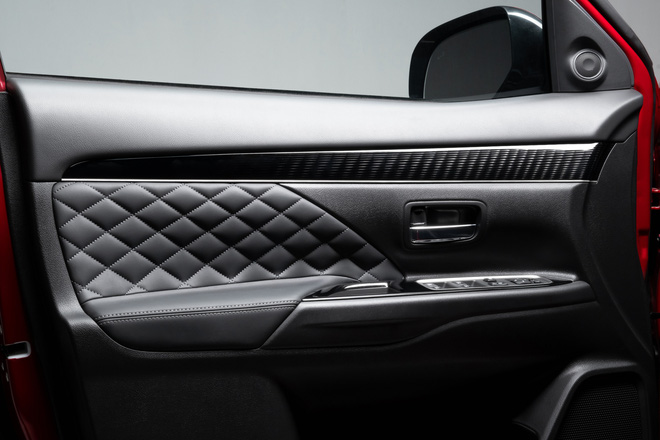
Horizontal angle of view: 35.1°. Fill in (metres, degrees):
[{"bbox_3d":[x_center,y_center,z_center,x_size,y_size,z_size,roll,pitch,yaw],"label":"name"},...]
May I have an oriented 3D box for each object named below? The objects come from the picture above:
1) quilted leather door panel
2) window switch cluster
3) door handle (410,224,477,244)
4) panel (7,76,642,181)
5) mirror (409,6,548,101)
[{"bbox_3d":[-0.113,0.053,1.396,0.495,0.200,0.105,-1,10,-23],"label":"quilted leather door panel"},{"bbox_3d":[0.228,0.097,1.532,0.215,0.022,0.062,-2,10,-23],"label":"window switch cluster"},{"bbox_3d":[0.168,0.021,1.549,0.103,0.027,0.025,-1,10,-23],"label":"door handle"},{"bbox_3d":[0.042,-0.125,1.508,0.965,0.138,0.115,-1,10,-23],"label":"panel"},{"bbox_3d":[0.262,-0.272,1.800,0.140,0.185,0.230,-10,14,-44],"label":"mirror"}]

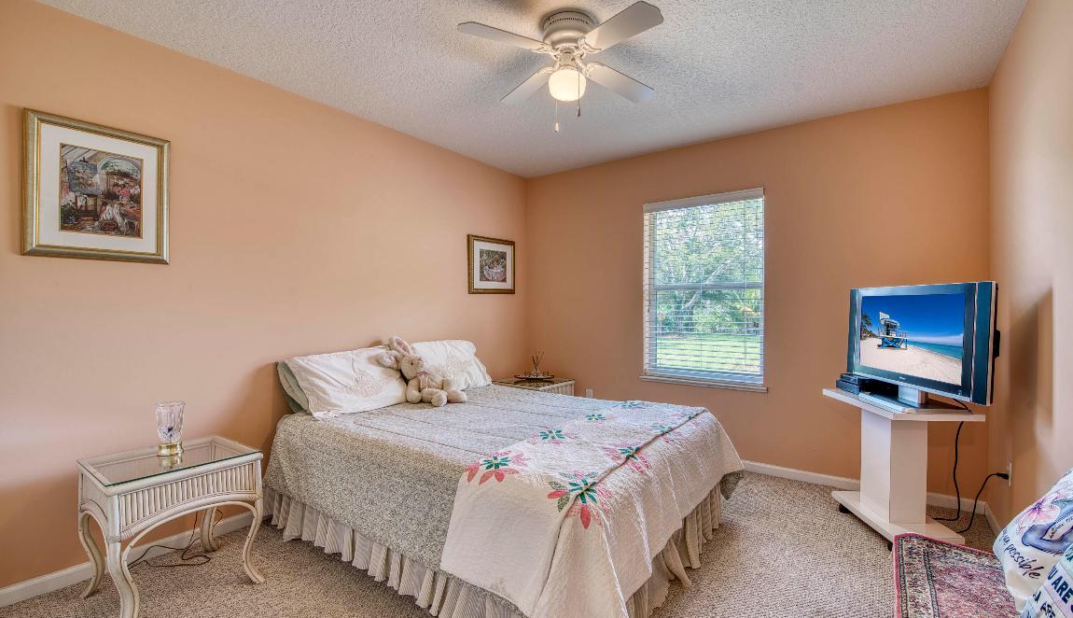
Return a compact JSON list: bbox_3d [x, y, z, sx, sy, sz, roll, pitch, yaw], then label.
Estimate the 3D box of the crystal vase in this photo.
[{"bbox_3d":[-1.569,0.508,1.915,0.100,0.214,0.100,0,0,37],"label":"crystal vase"}]

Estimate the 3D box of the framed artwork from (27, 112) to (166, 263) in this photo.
[{"bbox_3d":[-1.908,-0.508,1.971,0.030,0.590,0.460,0,0,37],"label":"framed artwork"}]

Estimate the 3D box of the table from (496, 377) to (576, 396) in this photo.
[{"bbox_3d":[-0.031,0.889,3.759,0.500,0.566,0.500,0,0,37],"label":"table"}]

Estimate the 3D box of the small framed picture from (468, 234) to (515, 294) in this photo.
[{"bbox_3d":[-0.392,-0.380,4.020,0.030,0.500,0.600,0,0,37],"label":"small framed picture"}]

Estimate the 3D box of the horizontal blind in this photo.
[{"bbox_3d":[1.266,-0.157,3.468,0.920,1.420,0.100,0,0,37],"label":"horizontal blind"}]

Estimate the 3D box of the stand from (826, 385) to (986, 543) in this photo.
[{"bbox_3d":[1.936,0.838,2.428,0.420,0.671,0.620,0,0,6],"label":"stand"}]

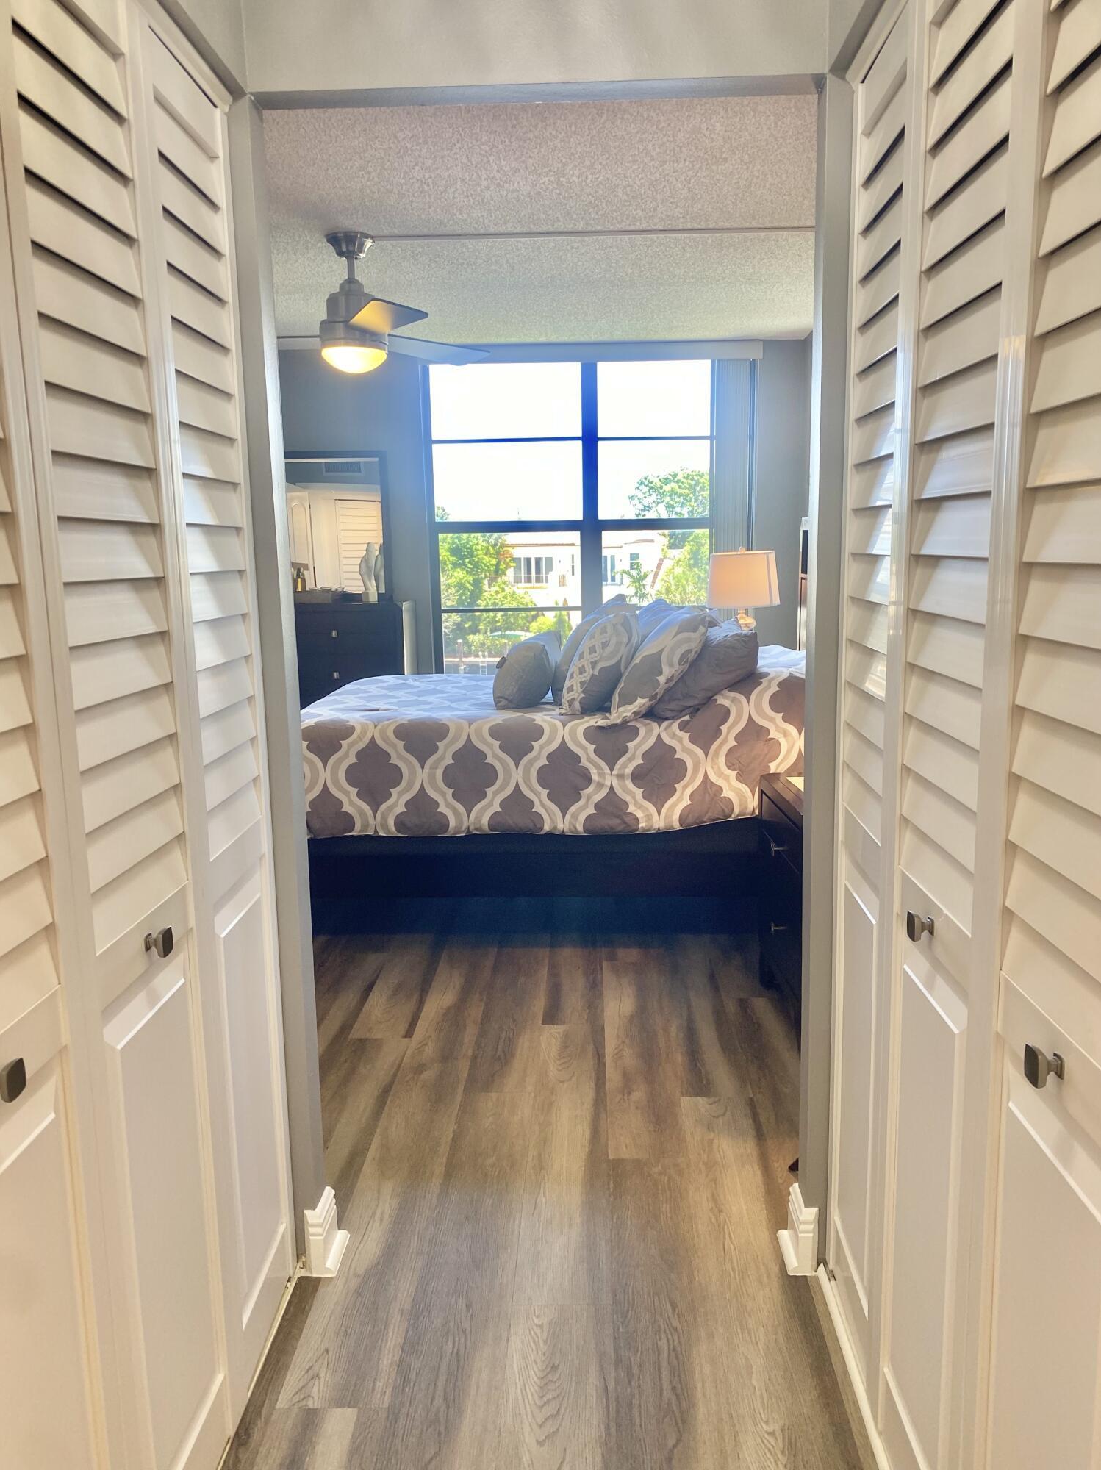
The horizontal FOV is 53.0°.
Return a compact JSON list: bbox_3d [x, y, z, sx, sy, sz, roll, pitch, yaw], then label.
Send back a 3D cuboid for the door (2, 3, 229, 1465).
[{"bbox_3d":[-0.534,0.113,1.375,0.035,2.030,0.378,-1,10,2],"label":"door"}]

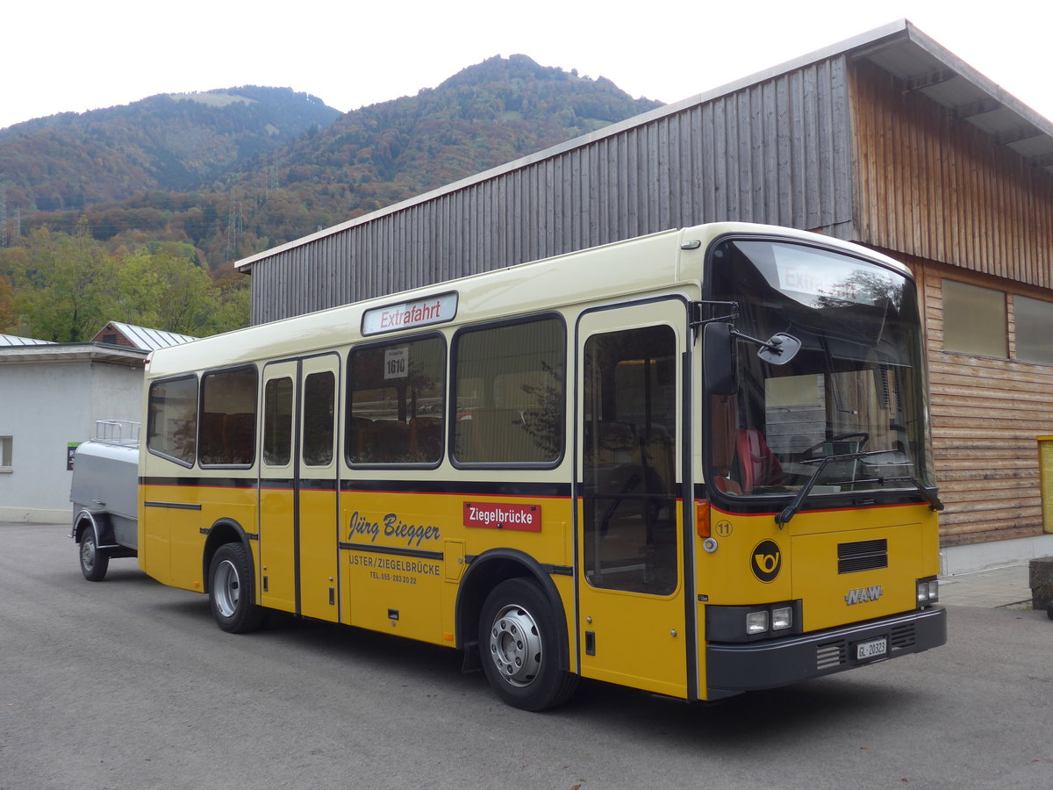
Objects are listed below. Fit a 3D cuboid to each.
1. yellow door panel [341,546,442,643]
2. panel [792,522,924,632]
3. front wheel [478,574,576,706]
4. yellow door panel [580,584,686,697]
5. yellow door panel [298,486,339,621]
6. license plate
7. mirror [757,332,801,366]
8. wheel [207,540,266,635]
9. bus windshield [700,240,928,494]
[{"bbox_3d":[-0.988,1.468,7.652,0.050,0.587,1.359,2,-4,-40],"label":"yellow door panel"},{"bbox_3d":[1.926,1.033,5.962,1.344,0.515,0.050,2,-4,-40],"label":"panel"},{"bbox_3d":[0.022,1.610,6.716,0.250,0.835,0.835,2,-4,-40],"label":"front wheel"},{"bbox_3d":[0.598,1.361,5.765,0.050,0.514,0.833,2,-4,-40],"label":"yellow door panel"},{"bbox_3d":[-1.679,1.308,8.483,0.050,1.039,0.624,2,-4,-40],"label":"yellow door panel"},{"bbox_3d":[1.980,1.456,5.922,0.300,0.081,0.015,2,-4,-40],"label":"license plate"},{"bbox_3d":[1.297,-0.236,5.300,0.155,0.050,0.180,26,56,34],"label":"mirror"},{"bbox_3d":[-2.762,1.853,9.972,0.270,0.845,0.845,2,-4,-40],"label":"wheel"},{"bbox_3d":[1.835,-0.149,6.095,2.200,1.420,0.280,2,-4,-40],"label":"bus windshield"}]

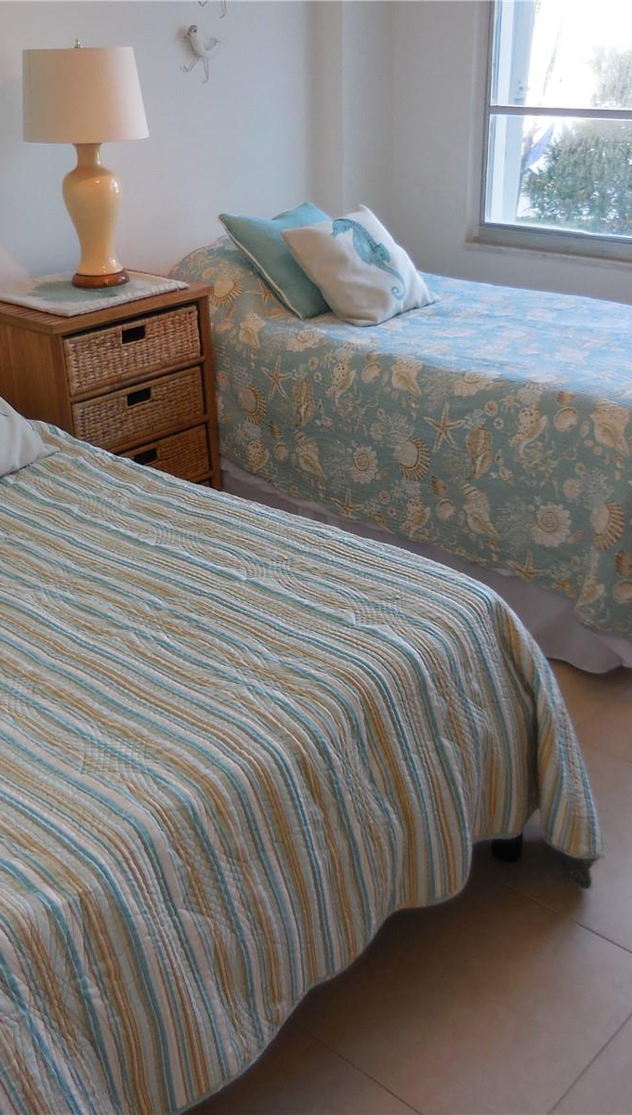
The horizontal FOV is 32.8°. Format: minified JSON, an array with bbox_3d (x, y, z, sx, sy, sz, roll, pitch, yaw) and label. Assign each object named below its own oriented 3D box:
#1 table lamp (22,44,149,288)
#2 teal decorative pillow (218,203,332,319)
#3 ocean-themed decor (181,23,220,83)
[{"bbox_3d":[-0.695,-1.209,3.294,0.384,0.683,0.384,-1,25,1],"label":"table lamp"},{"bbox_3d":[-0.022,-0.994,3.552,0.442,0.147,0.442,-27,74,-43],"label":"teal decorative pillow"},{"bbox_3d":[-0.382,-1.732,3.688,0.046,0.183,0.152,21,33,39],"label":"ocean-themed decor"}]

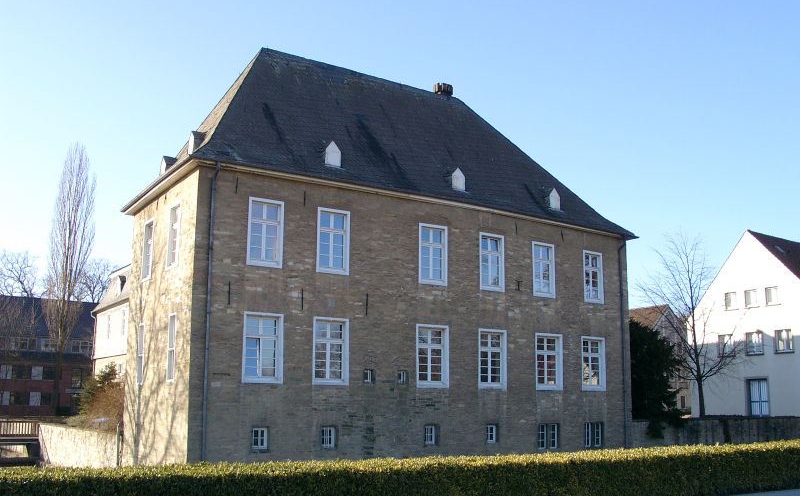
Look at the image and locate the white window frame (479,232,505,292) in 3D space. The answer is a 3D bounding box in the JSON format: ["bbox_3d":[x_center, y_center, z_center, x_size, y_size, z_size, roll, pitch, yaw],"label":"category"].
[{"bbox_3d":[3.381,0.555,29.092,1.180,2.134,0.190,8,-14,-33],"label":"white window frame"}]

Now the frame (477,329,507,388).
[{"bbox_3d":[3.458,4.199,29.572,1.356,2.192,0.200,8,-13,-32],"label":"frame"}]

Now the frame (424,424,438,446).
[{"bbox_3d":[1.082,6.569,27.599,0.500,0.670,0.150,8,-13,-32],"label":"frame"}]

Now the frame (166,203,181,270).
[{"bbox_3d":[-7.001,-0.371,24.544,0.170,2.050,1.172,8,-14,-33],"label":"frame"}]

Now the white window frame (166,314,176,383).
[{"bbox_3d":[-6.758,2.980,23.487,0.170,2.030,0.708,8,-14,-33],"label":"white window frame"}]

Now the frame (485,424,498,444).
[{"bbox_3d":[3.181,6.539,27.564,0.560,0.668,0.120,8,-13,-32],"label":"frame"}]

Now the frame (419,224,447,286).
[{"bbox_3d":[1.137,0.252,27.333,1.204,2.123,0.200,8,-13,-32],"label":"frame"}]

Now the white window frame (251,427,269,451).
[{"bbox_3d":[-4.297,5.857,24.140,0.590,0.690,0.150,8,-13,-32],"label":"white window frame"}]

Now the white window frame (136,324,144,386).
[{"bbox_3d":[-9.114,3.723,27.715,0.130,2.170,0.840,8,-13,-32],"label":"white window frame"}]

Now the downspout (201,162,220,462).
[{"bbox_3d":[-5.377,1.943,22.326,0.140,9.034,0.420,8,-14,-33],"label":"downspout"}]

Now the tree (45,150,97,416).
[{"bbox_3d":[-30.677,2.348,72.416,4.400,25.257,4.400,5,-12,-23],"label":"tree"}]

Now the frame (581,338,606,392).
[{"bbox_3d":[7.530,4.527,30.682,1.307,2.103,0.200,8,-13,-32],"label":"frame"}]

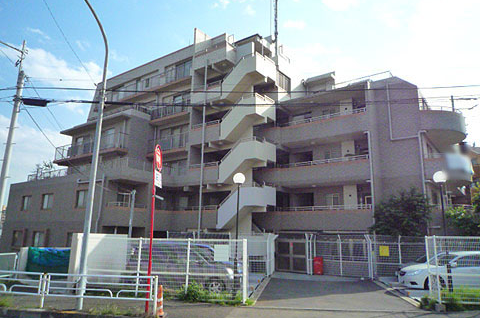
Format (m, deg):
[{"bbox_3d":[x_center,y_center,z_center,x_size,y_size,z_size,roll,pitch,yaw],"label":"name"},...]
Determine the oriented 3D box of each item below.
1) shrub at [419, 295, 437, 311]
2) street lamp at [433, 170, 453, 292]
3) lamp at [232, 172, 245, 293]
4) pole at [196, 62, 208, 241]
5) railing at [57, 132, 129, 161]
[{"bbox_3d":[4.977,3.784,9.220,0.440,0.380,0.400,1,-11,0],"label":"shrub"},{"bbox_3d":[6.221,2.293,10.479,0.410,3.960,0.410,1,-11,0],"label":"street lamp"},{"bbox_3d":[-0.086,2.396,11.350,0.410,3.980,0.410,1,-11,0],"label":"lamp"},{"bbox_3d":[-2.554,-0.339,23.484,0.170,13.500,0.170,1,-11,0],"label":"pole"},{"bbox_3d":[-13.108,-0.807,30.256,10.000,1.250,0.950,-7,-14,35],"label":"railing"}]

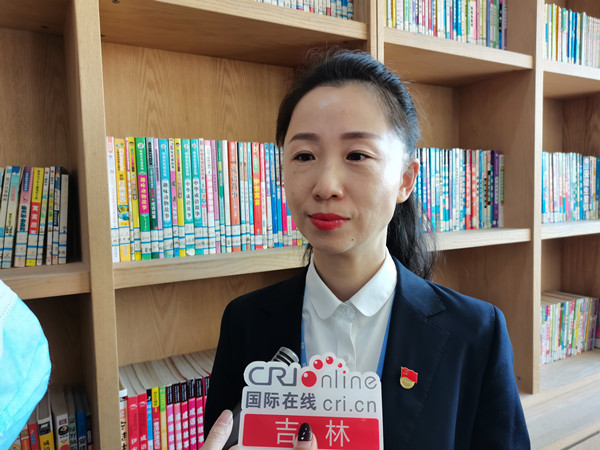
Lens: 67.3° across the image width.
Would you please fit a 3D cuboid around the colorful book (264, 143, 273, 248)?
[{"bbox_3d":[-0.111,-0.069,1.092,0.013,0.237,0.167,-3,4,-29],"label":"colorful book"}]

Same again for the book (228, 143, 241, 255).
[{"bbox_3d":[-0.181,-0.063,1.042,0.021,0.236,0.167,-3,4,-29],"label":"book"}]

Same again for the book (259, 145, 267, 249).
[{"bbox_3d":[-0.122,-0.067,1.083,0.011,0.235,0.167,-3,4,-29],"label":"book"}]

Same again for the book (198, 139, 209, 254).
[{"bbox_3d":[-0.241,-0.062,1.014,0.009,0.240,0.167,-3,4,-29],"label":"book"}]

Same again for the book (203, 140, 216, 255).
[{"bbox_3d":[-0.228,-0.061,1.019,0.013,0.237,0.167,-3,4,-29],"label":"book"}]

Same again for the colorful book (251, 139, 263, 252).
[{"bbox_3d":[-0.135,-0.067,1.076,0.019,0.237,0.167,-3,4,-29],"label":"colorful book"}]

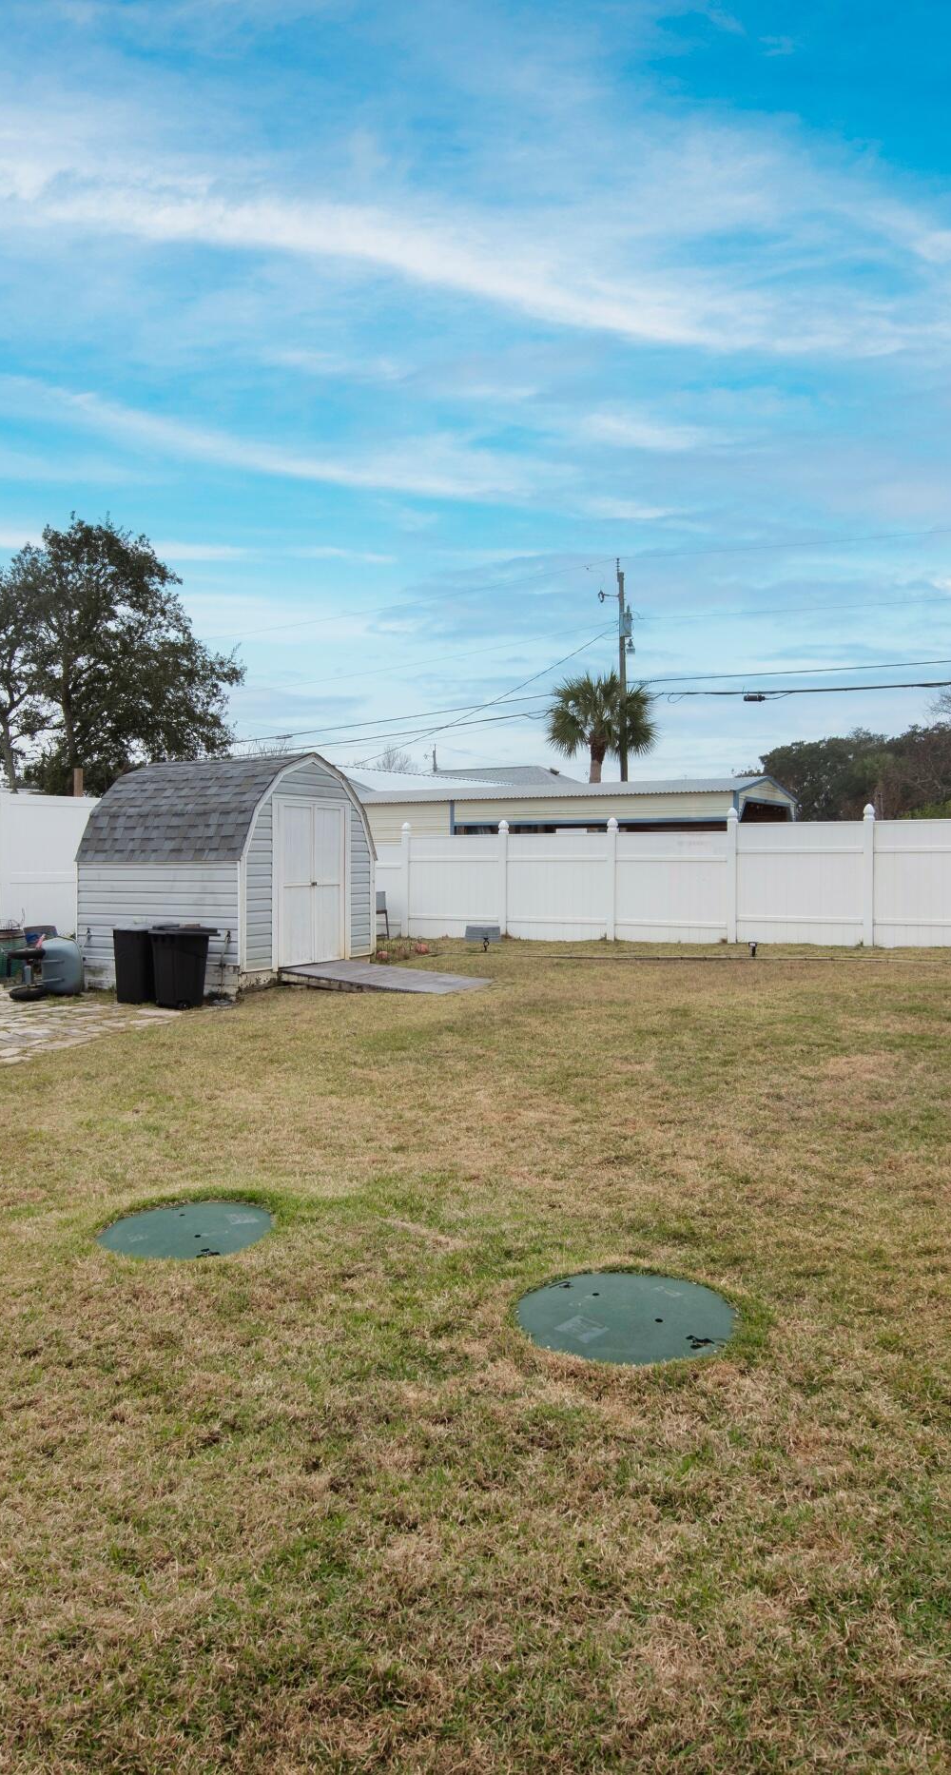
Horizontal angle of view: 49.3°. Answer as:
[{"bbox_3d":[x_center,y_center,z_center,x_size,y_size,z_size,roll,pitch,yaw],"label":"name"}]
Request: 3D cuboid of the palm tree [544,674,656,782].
[{"bbox_3d":[3.587,-2.700,30.000,3.200,6.800,3.200,0,1,0],"label":"palm tree"}]

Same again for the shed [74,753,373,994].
[{"bbox_3d":[-2.846,-0.237,12.115,2.460,2.585,2.450,1,2,29],"label":"shed"}]

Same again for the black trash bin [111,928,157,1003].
[{"bbox_3d":[-3.323,0.784,10.400,0.460,0.780,0.500,1,2,42],"label":"black trash bin"}]

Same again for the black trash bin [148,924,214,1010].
[{"bbox_3d":[-2.842,0.771,10.100,0.480,0.830,0.540,1,2,42],"label":"black trash bin"}]

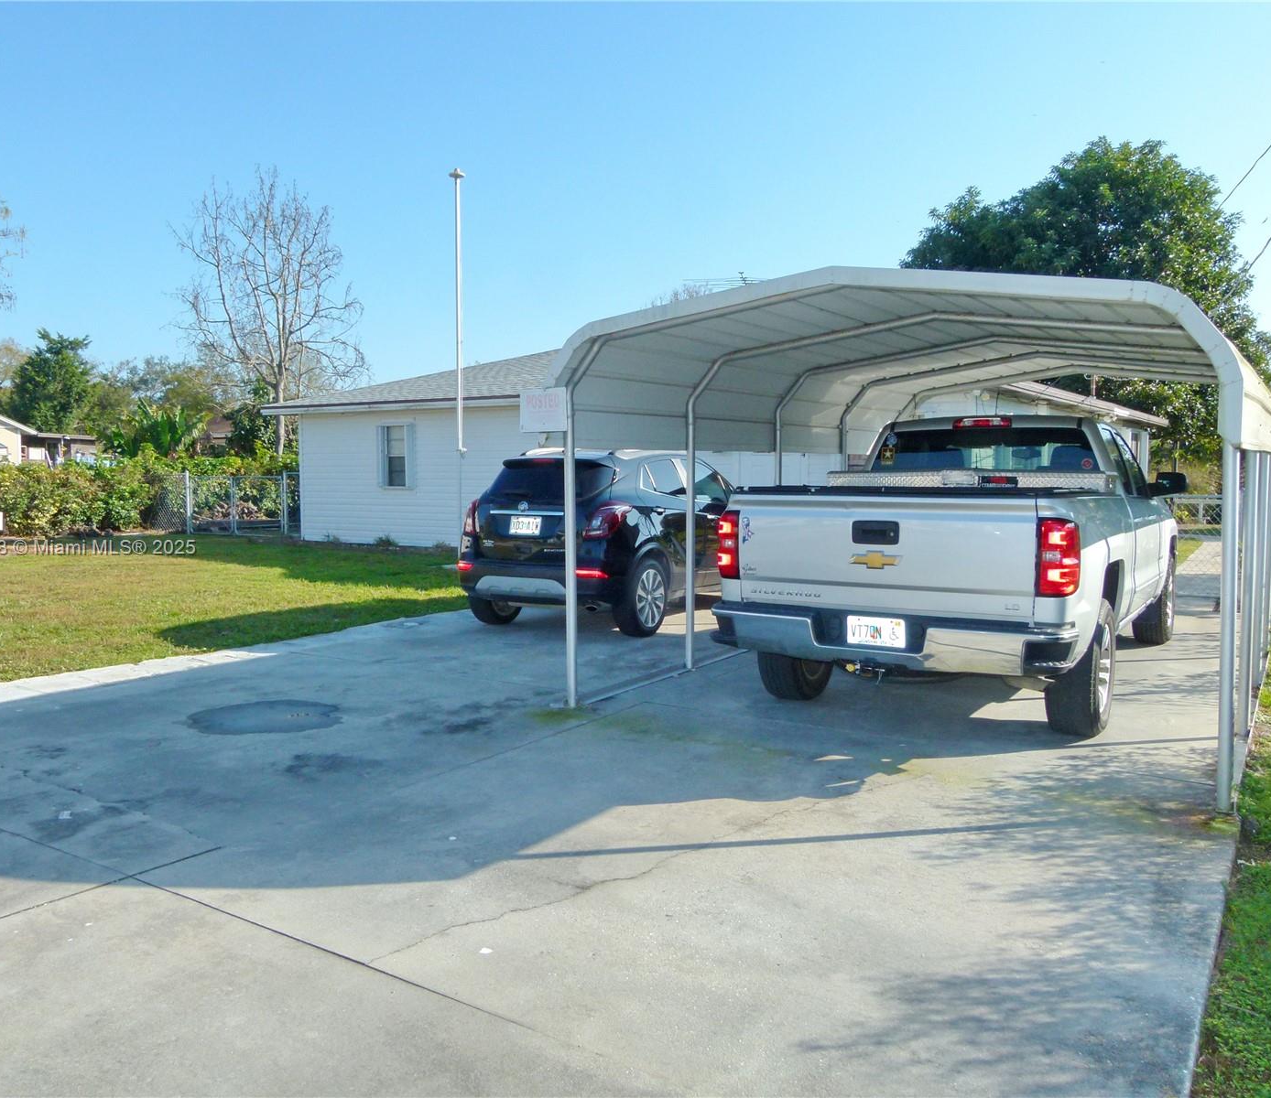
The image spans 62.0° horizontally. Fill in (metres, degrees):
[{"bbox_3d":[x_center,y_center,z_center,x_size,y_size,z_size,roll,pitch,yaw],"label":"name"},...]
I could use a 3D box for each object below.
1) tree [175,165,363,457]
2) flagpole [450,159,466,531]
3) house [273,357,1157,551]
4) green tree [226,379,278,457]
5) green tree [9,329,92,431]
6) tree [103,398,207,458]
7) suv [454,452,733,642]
[{"bbox_3d":[-9.817,-5.620,29.033,4.932,9.443,4.932,-2,5,-18],"label":"tree"},{"bbox_3d":[-2.516,-2.586,15.333,0.200,5.704,0.200,-1,5,-9],"label":"flagpole"},{"bbox_3d":[3.306,-2.661,23.417,13.203,4.450,17.384,3,6,33],"label":"house"},{"bbox_3d":[-11.149,-3.013,30.916,2.200,3.933,2.200,-2,5,-20],"label":"green tree"},{"bbox_3d":[-23.906,-5.547,43.603,3.003,6.872,3.003,-3,6,-28],"label":"green tree"},{"bbox_3d":[-11.890,-2.195,26.359,2.354,3.083,2.354,-2,5,-24],"label":"tree"},{"bbox_3d":[-0.006,-0.172,10.774,1.780,1.660,4.280,3,6,29],"label":"suv"}]

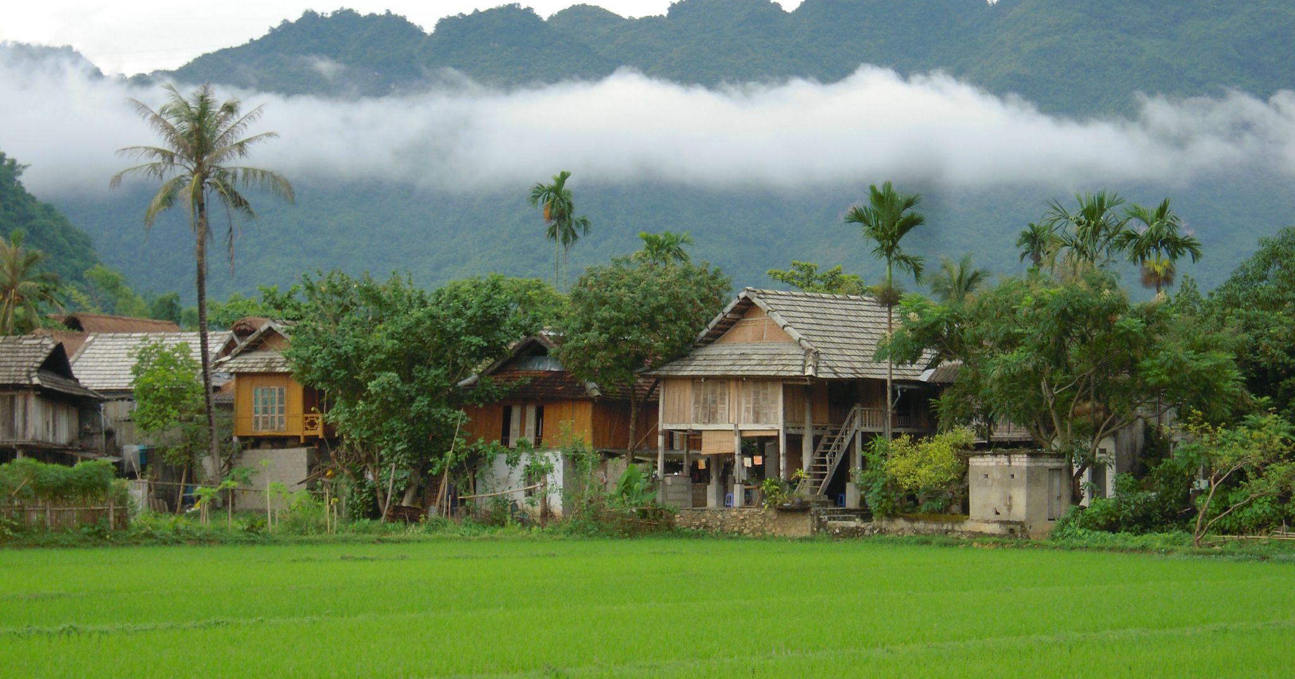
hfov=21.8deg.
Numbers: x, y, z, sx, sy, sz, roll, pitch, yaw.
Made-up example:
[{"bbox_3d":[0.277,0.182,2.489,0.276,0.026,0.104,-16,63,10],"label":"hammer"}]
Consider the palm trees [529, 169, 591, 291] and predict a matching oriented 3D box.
[{"bbox_3d":[-3.587,-0.394,138.000,2.570,13.100,2.400,0,-2,0],"label":"palm trees"}]

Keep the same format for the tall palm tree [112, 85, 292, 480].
[{"bbox_3d":[-14.560,-1.504,110.000,5.850,13.620,5.500,0,-1,0],"label":"tall palm tree"}]

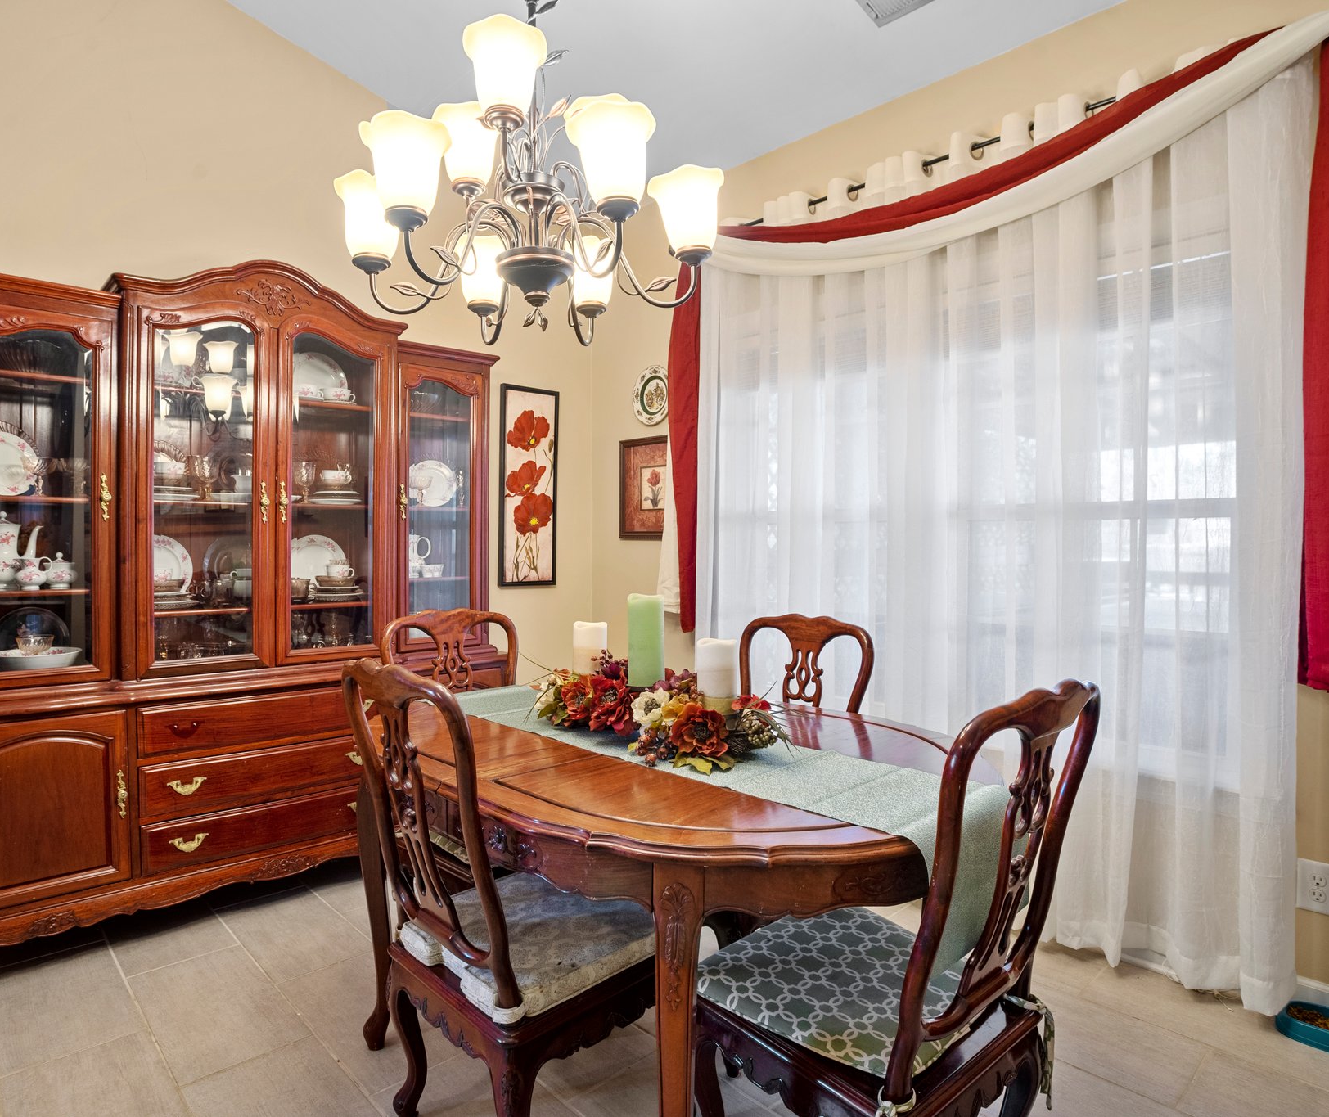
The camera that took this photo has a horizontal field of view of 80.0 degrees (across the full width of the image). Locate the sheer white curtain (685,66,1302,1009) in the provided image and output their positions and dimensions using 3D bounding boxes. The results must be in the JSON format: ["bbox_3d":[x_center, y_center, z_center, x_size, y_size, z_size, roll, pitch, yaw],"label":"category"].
[{"bbox_3d":[0.857,-0.086,2.639,0.110,2.469,1.998,0,1,-44],"label":"sheer white curtain"}]

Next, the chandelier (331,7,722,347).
[{"bbox_3d":[-0.280,-0.795,1.622,0.780,0.720,0.780,0,1,-44],"label":"chandelier"}]

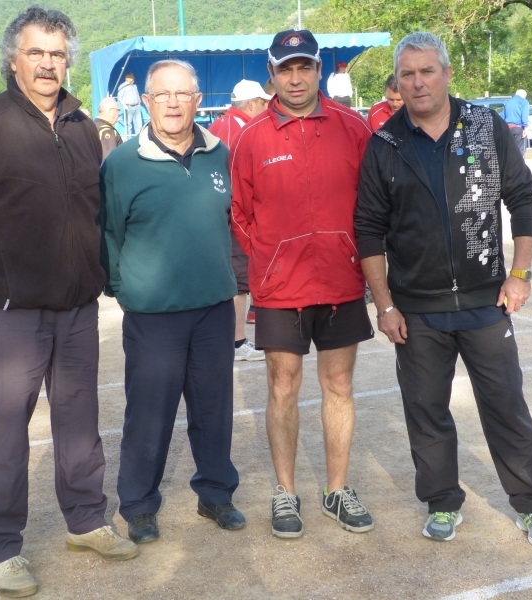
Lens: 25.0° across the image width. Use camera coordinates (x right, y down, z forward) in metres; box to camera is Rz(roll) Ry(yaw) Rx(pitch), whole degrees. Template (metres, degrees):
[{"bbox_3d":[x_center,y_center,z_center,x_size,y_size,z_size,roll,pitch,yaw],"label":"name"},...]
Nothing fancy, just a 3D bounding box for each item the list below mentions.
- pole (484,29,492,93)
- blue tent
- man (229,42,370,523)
[{"bbox_3d":[14.647,-14.780,78.449,0.600,5.500,0.300,-2,9,0],"label":"pole"},{"bbox_3d":[-0.549,-4.990,30.474,6.500,3.150,3.700,-6,10,-24],"label":"blue tent"},{"bbox_3d":[0.152,-0.060,4.289,0.510,1.760,0.360,-4,9,-8],"label":"man"}]

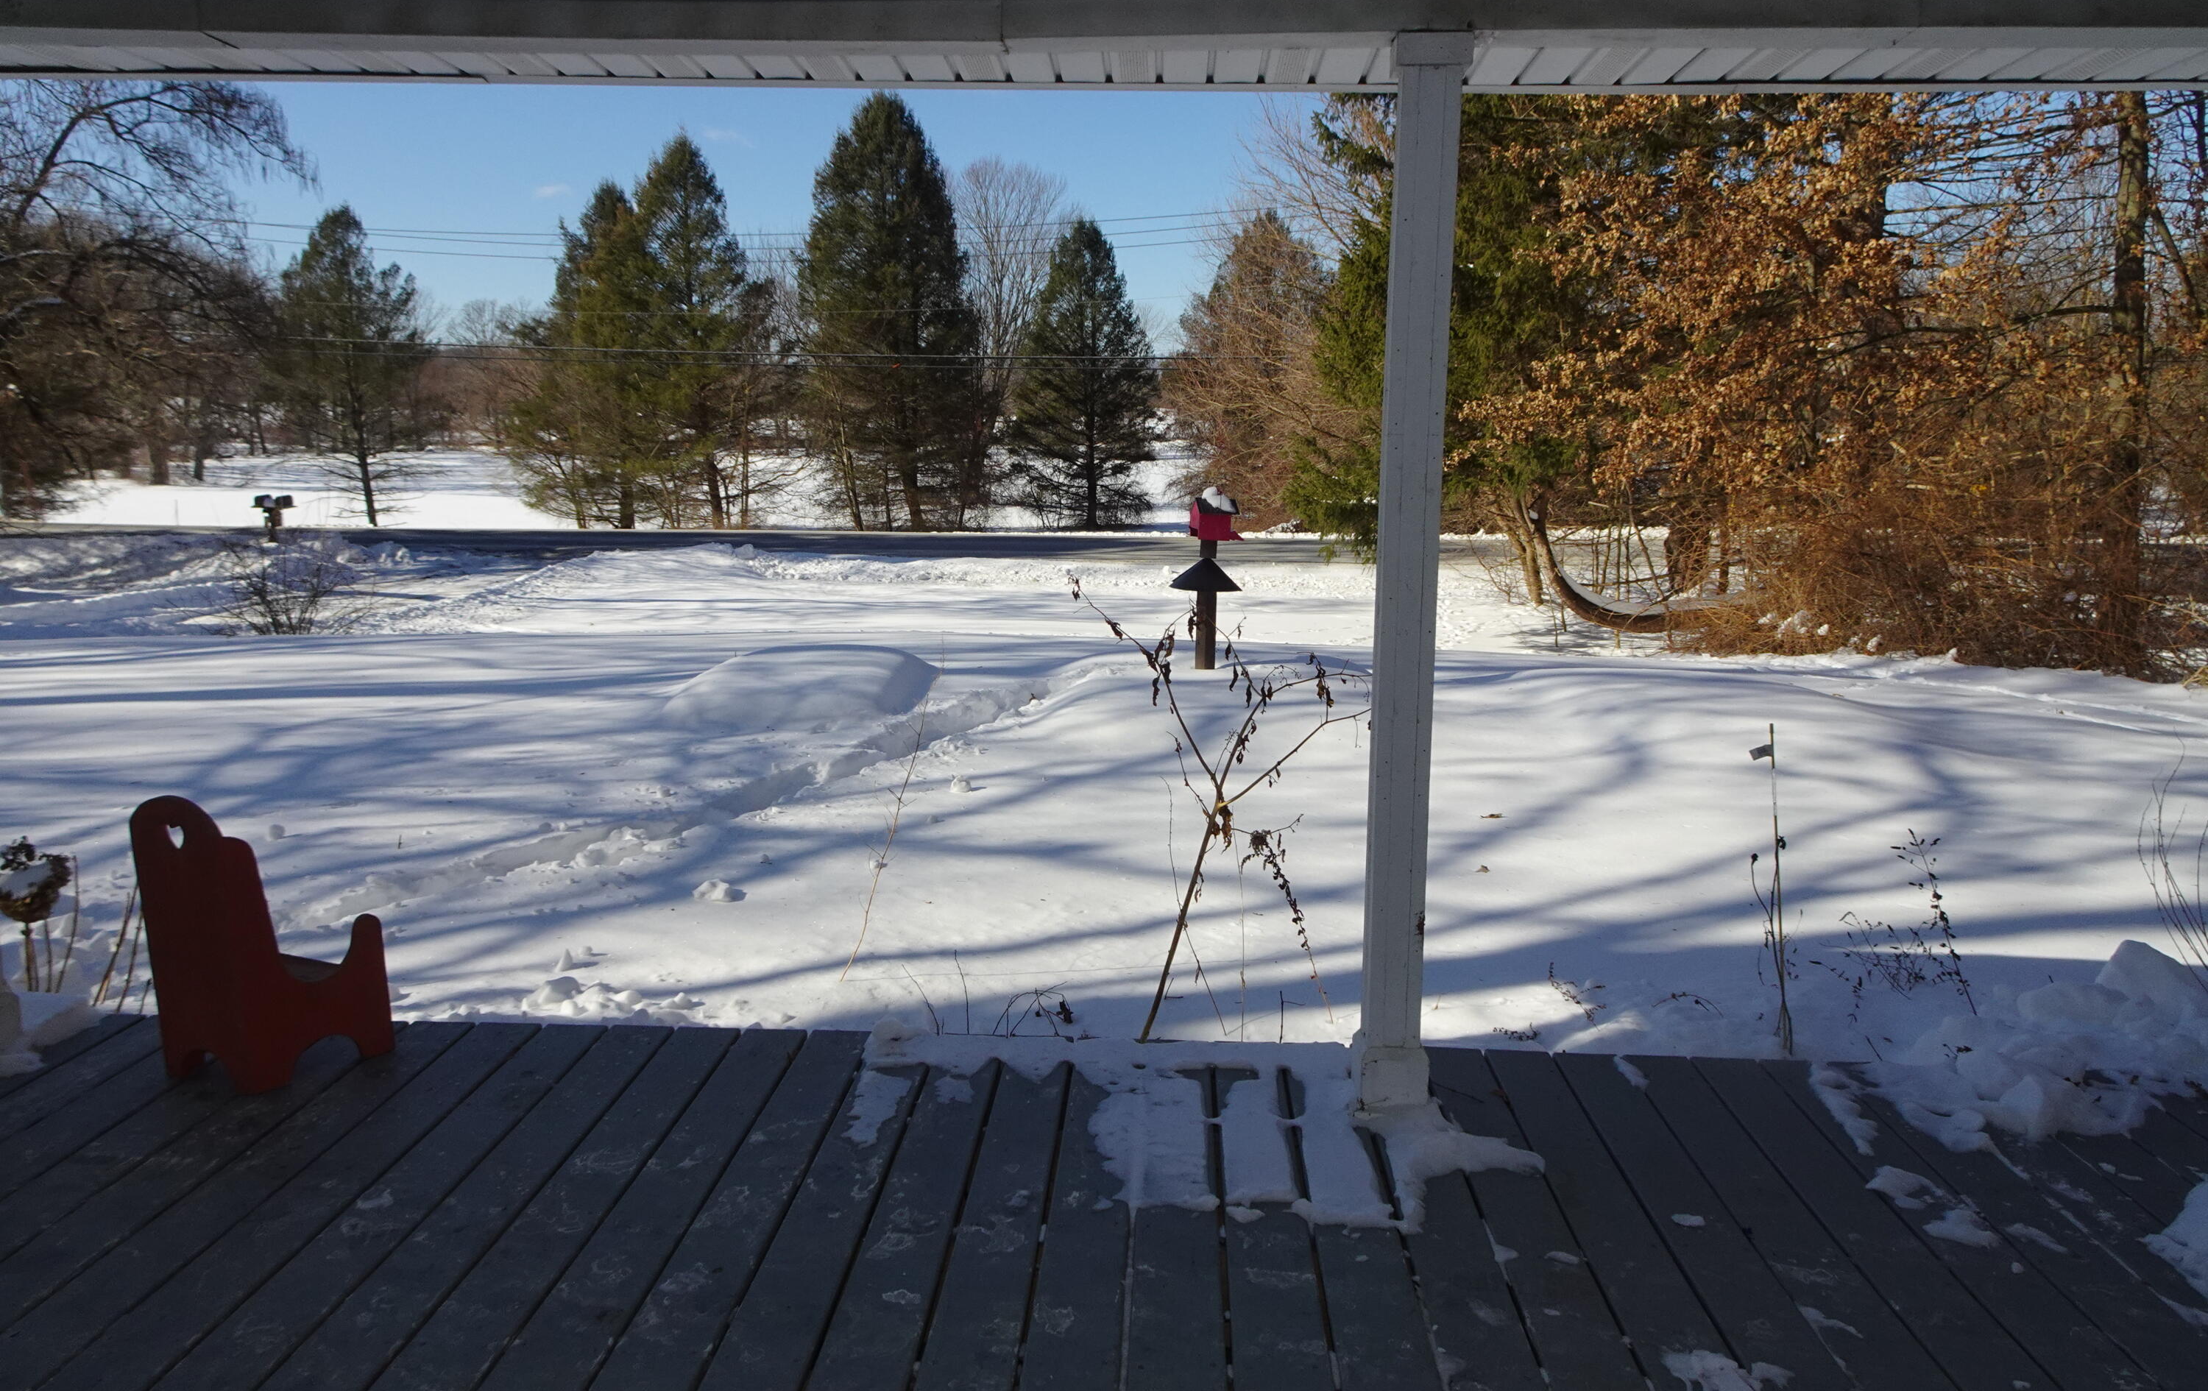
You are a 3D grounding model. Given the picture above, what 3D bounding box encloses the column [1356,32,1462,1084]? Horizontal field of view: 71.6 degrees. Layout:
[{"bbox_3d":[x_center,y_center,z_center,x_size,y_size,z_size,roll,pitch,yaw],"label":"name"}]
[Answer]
[{"bbox_3d":[0.583,-0.189,2.908,0.133,1.996,0.133,1,9,3],"label":"column"}]

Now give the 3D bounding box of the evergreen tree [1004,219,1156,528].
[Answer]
[{"bbox_3d":[-0.570,-8.721,41.788,4.144,8.276,4.144,0,10,-1],"label":"evergreen tree"}]

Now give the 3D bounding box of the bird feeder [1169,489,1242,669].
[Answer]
[{"bbox_3d":[0.698,-0.782,10.294,0.475,1.232,0.475,-3,10,-17],"label":"bird feeder"}]

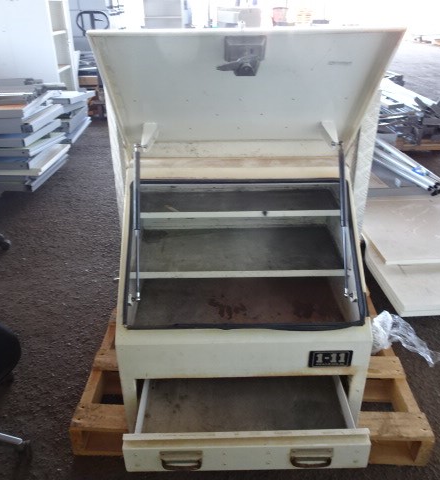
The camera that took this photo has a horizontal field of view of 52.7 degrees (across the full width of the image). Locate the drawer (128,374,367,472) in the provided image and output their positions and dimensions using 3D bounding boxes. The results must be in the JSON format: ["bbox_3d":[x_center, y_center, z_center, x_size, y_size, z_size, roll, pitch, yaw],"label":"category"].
[{"bbox_3d":[0.077,0.510,1.427,0.690,0.130,0.450,-1,28,-1],"label":"drawer"}]

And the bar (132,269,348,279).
[{"bbox_3d":[0.053,0.101,1.340,0.652,0.023,0.020,-1,28,0],"label":"bar"}]

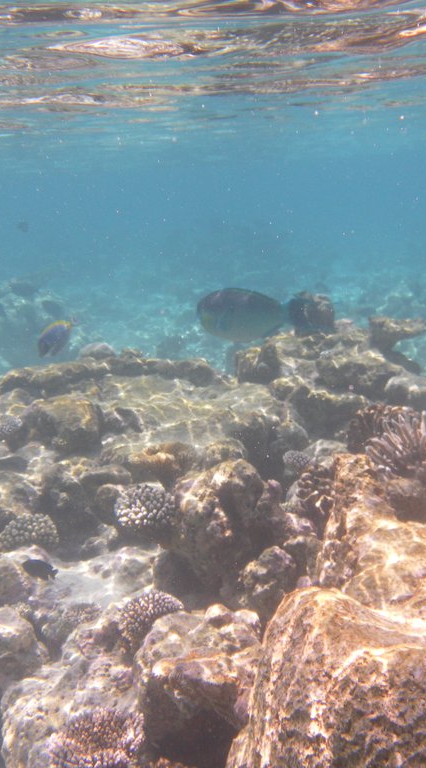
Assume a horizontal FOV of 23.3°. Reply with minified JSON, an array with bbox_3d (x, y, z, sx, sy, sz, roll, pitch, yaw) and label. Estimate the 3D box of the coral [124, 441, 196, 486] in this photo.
[{"bbox_3d":[-0.144,0.217,2.850,0.200,0.098,0.170,0,9,0],"label":"coral"}]

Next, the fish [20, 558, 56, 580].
[{"bbox_3d":[-0.335,0.358,2.000,0.072,0.036,0.018,18,7,-6],"label":"fish"}]

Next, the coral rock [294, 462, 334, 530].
[{"bbox_3d":[0.177,0.198,1.820,0.080,0.115,0.090,0,10,0],"label":"coral rock"}]

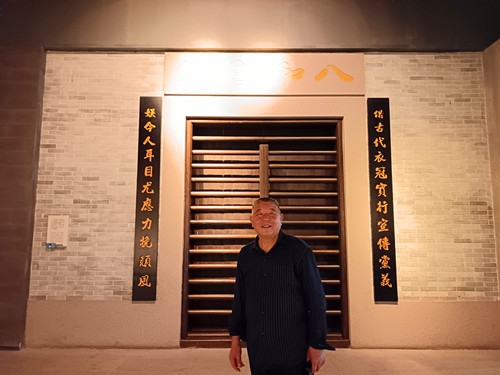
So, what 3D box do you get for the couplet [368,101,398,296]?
[{"bbox_3d":[1.766,0.129,4.646,0.295,2.708,0.050,0,-6,0],"label":"couplet"}]

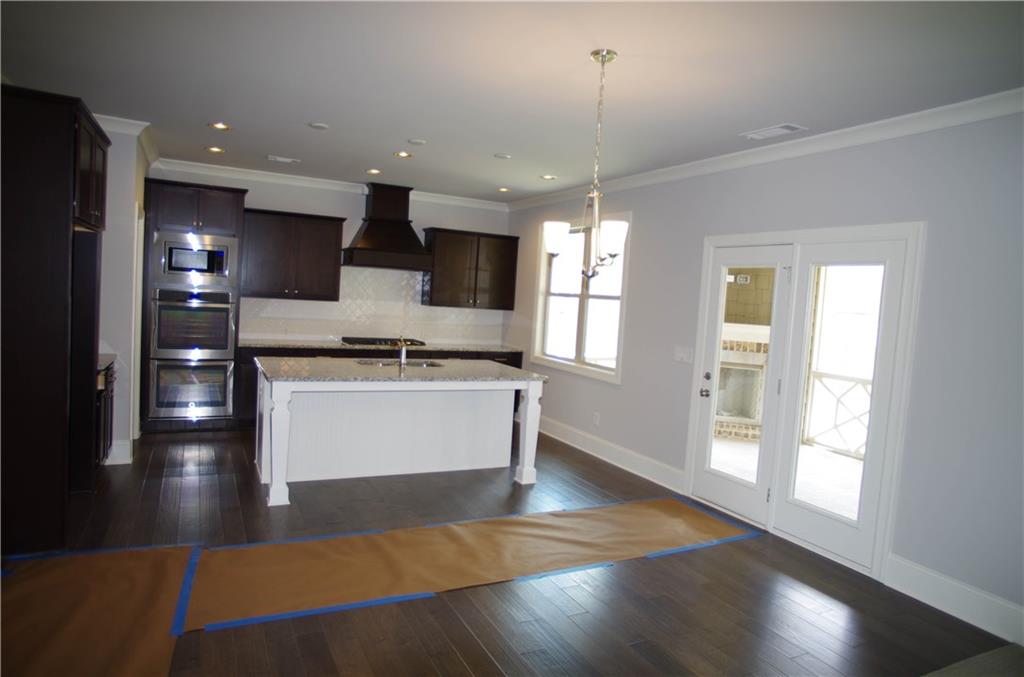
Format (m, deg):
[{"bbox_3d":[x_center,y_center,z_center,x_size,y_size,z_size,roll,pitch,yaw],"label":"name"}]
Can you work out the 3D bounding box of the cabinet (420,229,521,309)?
[{"bbox_3d":[-0.527,-0.852,7.524,1.167,0.930,0.350,2,5,-28],"label":"cabinet"}]

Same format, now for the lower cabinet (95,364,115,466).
[{"bbox_3d":[-3.304,0.605,4.308,0.610,0.870,0.650,2,5,-28],"label":"lower cabinet"}]

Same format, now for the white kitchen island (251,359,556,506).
[{"bbox_3d":[-0.951,0.696,4.973,2.184,0.910,1.180,2,5,-28],"label":"white kitchen island"}]

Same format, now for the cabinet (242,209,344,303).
[{"bbox_3d":[-2.467,-0.902,6.676,1.055,0.915,0.350,2,5,-28],"label":"cabinet"}]

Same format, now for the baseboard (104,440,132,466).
[{"bbox_3d":[-3.134,0.910,4.747,0.205,0.193,0.025,2,5,-28],"label":"baseboard"}]

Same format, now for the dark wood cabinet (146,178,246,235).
[{"bbox_3d":[-3.225,-1.270,6.072,0.880,0.500,0.630,2,5,-28],"label":"dark wood cabinet"}]

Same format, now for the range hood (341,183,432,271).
[{"bbox_3d":[-1.435,-1.278,6.920,0.950,0.992,0.505,2,5,-28],"label":"range hood"}]

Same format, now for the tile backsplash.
[{"bbox_3d":[-1.547,-0.397,7.229,3.225,0.870,0.020,2,5,-28],"label":"tile backsplash"}]

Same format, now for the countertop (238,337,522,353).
[{"bbox_3d":[-1.489,0.062,7.132,3.290,0.035,0.650,2,5,-28],"label":"countertop"}]

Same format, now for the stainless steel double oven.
[{"bbox_3d":[-3.209,-0.125,6.017,0.762,1.806,0.600,2,5,-28],"label":"stainless steel double oven"}]

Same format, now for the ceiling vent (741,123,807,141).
[{"bbox_3d":[1.705,-1.344,3.908,0.190,0.020,0.380,2,5,-28],"label":"ceiling vent"}]

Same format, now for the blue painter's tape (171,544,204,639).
[{"bbox_3d":[-1.633,1.247,3.013,0.052,0.004,0.929,2,4,-23],"label":"blue painter's tape"}]

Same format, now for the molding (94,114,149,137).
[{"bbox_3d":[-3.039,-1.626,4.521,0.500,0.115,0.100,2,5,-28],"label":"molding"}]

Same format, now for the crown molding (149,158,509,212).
[{"bbox_3d":[-1.825,-1.743,6.911,4.070,0.102,0.080,2,5,-28],"label":"crown molding"}]

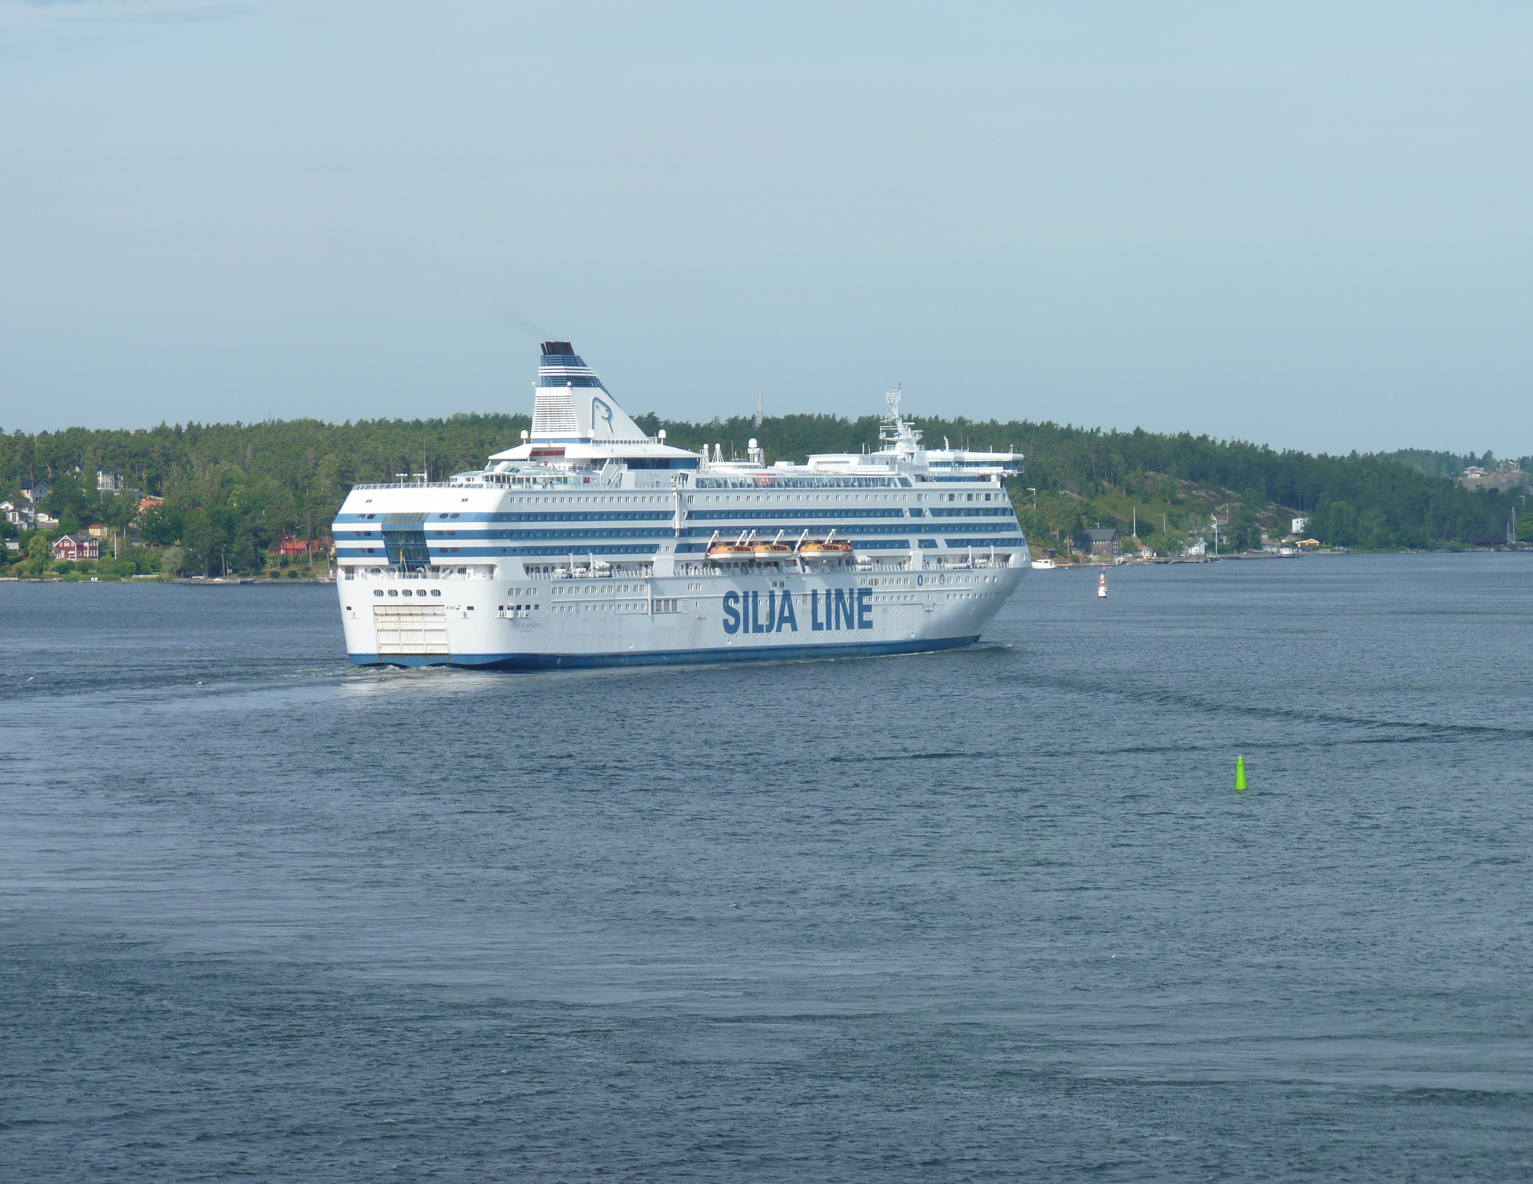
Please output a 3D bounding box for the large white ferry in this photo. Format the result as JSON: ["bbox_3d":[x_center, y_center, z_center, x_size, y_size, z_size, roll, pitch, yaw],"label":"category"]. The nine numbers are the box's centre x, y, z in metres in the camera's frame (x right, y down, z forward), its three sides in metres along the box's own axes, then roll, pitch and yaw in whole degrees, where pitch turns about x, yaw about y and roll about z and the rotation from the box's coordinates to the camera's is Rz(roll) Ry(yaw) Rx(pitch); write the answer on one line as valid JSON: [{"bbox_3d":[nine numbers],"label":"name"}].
[{"bbox_3d":[-4.350,-14.900,1259.140,32.500,51.300,203.000,0,1,30],"label":"large white ferry"}]

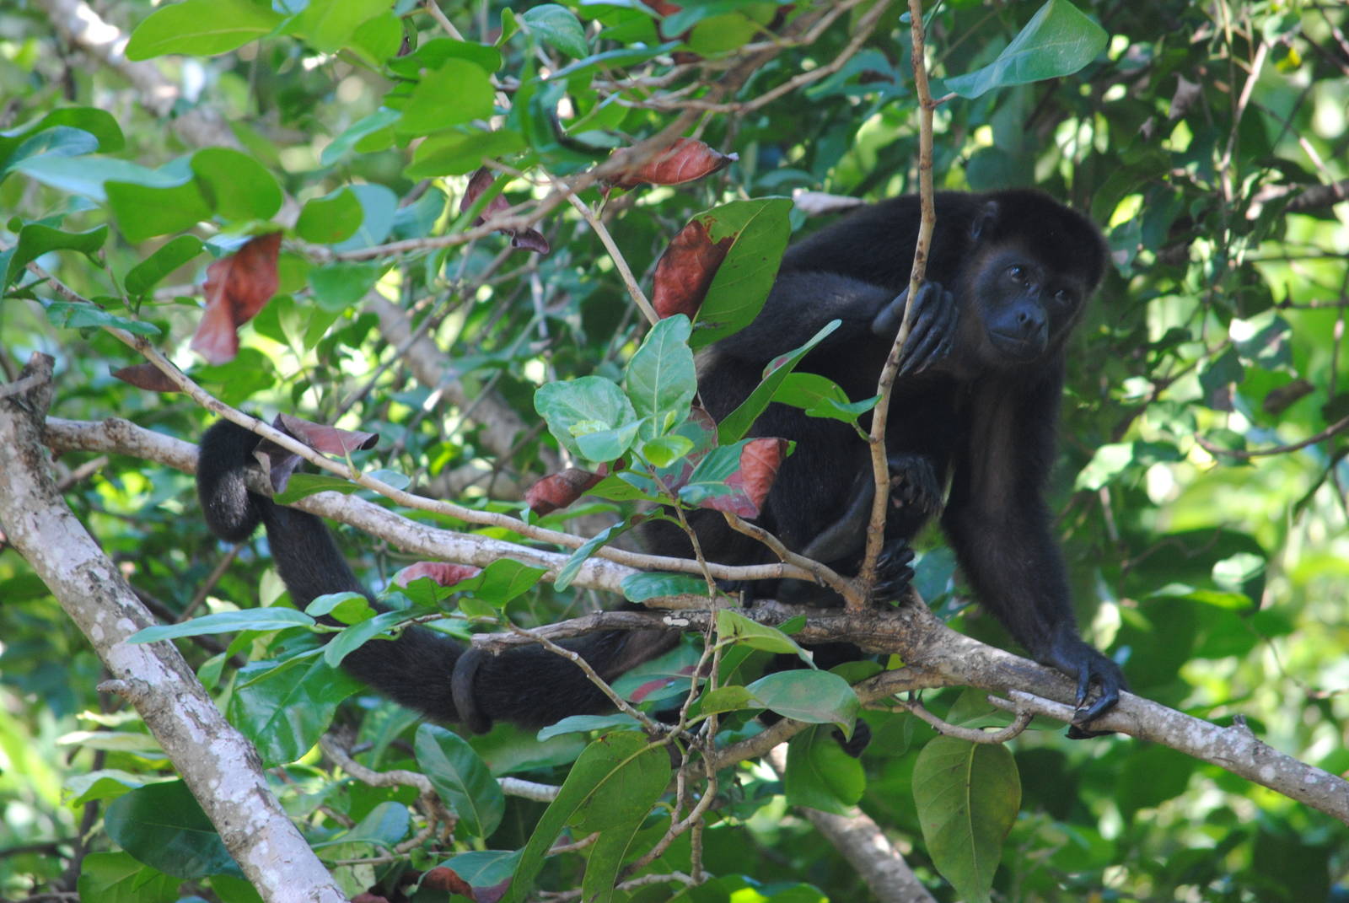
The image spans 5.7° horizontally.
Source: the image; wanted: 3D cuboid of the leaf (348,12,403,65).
[{"bbox_3d":[-0.208,-0.287,9.400,0.038,0.042,0.012,13,21,8],"label":"leaf"}]

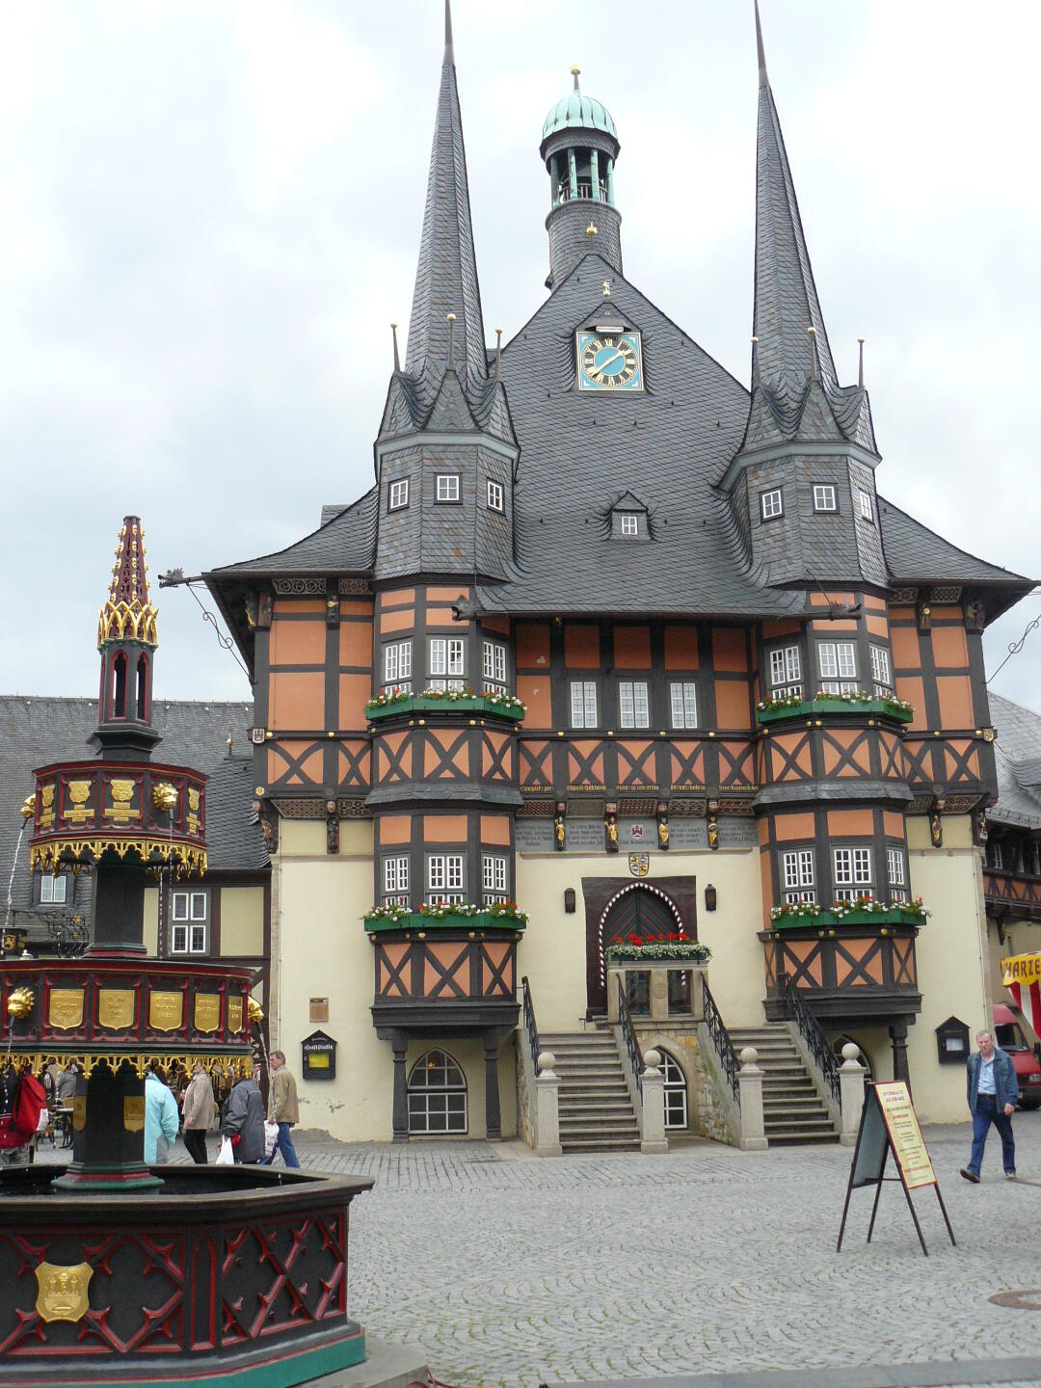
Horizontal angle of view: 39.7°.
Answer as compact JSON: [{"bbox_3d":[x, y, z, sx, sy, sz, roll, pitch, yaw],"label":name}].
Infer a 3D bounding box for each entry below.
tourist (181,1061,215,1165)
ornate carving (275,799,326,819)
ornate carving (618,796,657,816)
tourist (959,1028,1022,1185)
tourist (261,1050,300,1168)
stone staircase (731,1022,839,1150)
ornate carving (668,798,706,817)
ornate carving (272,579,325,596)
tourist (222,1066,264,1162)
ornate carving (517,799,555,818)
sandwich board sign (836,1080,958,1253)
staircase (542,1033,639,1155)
[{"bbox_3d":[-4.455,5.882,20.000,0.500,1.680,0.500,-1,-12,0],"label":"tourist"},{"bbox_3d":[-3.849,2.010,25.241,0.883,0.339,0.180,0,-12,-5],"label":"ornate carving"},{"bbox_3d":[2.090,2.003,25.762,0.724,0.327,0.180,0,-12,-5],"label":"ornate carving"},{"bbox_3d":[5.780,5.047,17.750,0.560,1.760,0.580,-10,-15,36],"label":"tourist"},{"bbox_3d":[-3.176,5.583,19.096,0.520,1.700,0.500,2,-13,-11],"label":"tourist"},{"bbox_3d":[4.418,6.742,24.986,1.260,1.827,2.797,0,-13,-6],"label":"stone staircase"},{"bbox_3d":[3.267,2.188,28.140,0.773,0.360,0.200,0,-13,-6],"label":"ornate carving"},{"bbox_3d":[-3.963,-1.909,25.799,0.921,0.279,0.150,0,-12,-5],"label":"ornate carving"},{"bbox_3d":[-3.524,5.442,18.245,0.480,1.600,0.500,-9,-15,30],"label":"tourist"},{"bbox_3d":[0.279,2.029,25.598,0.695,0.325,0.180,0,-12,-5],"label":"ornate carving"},{"bbox_3d":[3.454,4.368,13.391,0.820,1.470,0.700,-9,-14,33],"label":"sandwich board sign"},{"bbox_3d":[1.119,6.629,24.211,1.270,1.827,2.797,0,-13,-6],"label":"staircase"}]

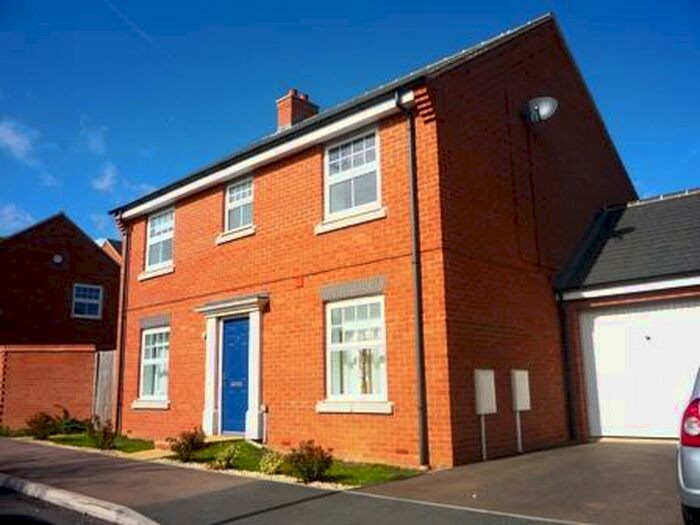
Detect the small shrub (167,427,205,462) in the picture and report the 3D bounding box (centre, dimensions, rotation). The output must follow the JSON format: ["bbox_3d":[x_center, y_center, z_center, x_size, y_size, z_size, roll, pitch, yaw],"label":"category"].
[{"bbox_3d":[-2.287,2.533,8.568,0.506,0.490,0.506,2,-11,-14],"label":"small shrub"}]

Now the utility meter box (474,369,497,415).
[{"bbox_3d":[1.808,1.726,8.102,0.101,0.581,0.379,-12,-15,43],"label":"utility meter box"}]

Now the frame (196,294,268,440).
[{"bbox_3d":[-2.073,1.825,10.557,1.848,2.373,0.323,-12,-15,43],"label":"frame"}]

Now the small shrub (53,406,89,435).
[{"bbox_3d":[-6.112,3.455,13.310,0.708,0.593,0.708,4,-12,-24],"label":"small shrub"}]

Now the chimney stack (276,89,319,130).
[{"bbox_3d":[-1.428,-4.084,16.542,0.693,1.269,0.912,-12,-15,43],"label":"chimney stack"}]

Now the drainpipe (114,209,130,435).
[{"bbox_3d":[-5.117,1.300,13.533,0.091,4.828,0.253,-12,-15,43],"label":"drainpipe"}]

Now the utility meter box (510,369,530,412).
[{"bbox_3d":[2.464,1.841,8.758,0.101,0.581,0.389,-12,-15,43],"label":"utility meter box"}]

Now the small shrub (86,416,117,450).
[{"bbox_3d":[-4.171,2.850,10.265,0.454,0.555,0.454,3,-12,-21],"label":"small shrub"}]

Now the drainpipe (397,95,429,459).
[{"bbox_3d":[0.832,0.106,8.042,0.091,4.969,0.273,-12,-15,43],"label":"drainpipe"}]

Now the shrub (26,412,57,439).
[{"bbox_3d":[-6.352,3.346,12.531,0.555,0.519,0.555,4,-12,-26],"label":"shrub"}]

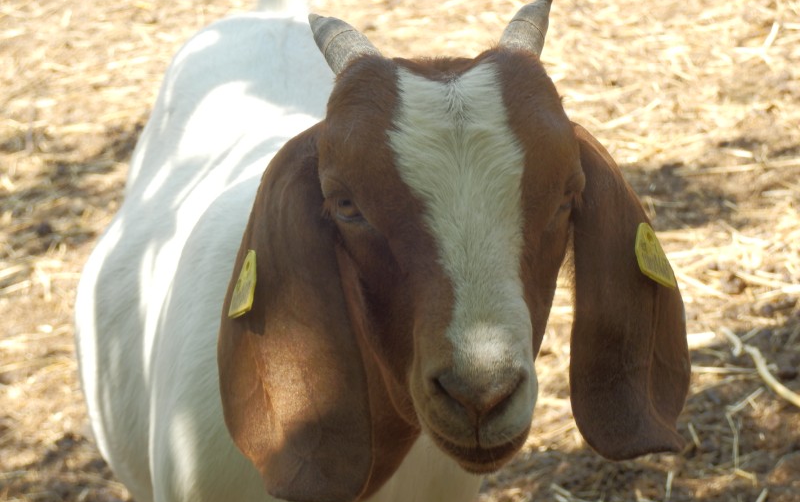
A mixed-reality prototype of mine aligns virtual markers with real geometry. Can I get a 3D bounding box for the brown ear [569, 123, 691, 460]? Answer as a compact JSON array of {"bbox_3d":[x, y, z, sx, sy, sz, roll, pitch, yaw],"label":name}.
[{"bbox_3d":[0.139,0.025,1.930,0.070,0.195,0.070,-7,17,-8],"label":"brown ear"}]

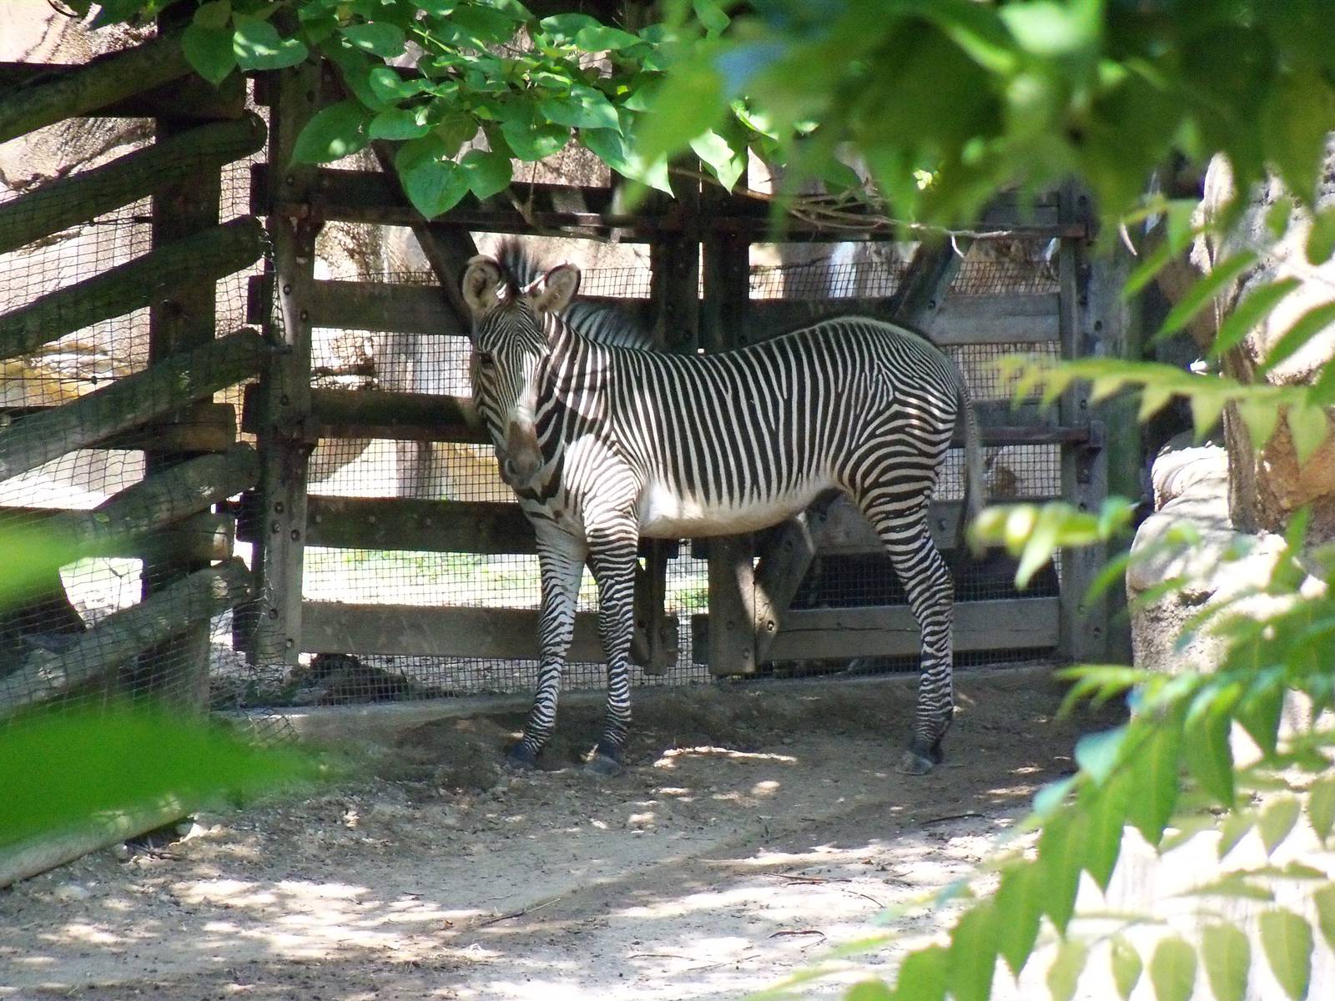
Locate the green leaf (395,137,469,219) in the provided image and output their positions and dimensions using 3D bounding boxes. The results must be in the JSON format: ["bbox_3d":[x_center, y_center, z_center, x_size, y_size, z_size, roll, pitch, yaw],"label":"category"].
[{"bbox_3d":[-0.620,-0.843,29.000,0.195,0.214,0.070,0,4,-6],"label":"green leaf"}]

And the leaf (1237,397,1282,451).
[{"bbox_3d":[0.537,-0.070,10.000,0.041,0.051,0.025,0,7,0],"label":"leaf"}]

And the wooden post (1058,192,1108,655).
[{"bbox_3d":[1.213,-0.266,32.200,0.135,1.474,0.090,-4,8,-32],"label":"wooden post"}]

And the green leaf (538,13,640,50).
[{"bbox_3d":[-0.170,-1.020,24.000,0.220,0.070,0.100,0,7,0],"label":"green leaf"}]

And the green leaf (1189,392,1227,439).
[{"bbox_3d":[0.514,-0.081,10.500,0.035,0.048,0.018,0,4,-6],"label":"green leaf"}]

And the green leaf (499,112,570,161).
[{"bbox_3d":[-0.350,-0.963,29.050,0.181,0.143,0.090,0,4,-6],"label":"green leaf"}]

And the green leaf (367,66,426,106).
[{"bbox_3d":[-0.589,-0.903,24.000,0.127,0.074,0.080,0,7,0],"label":"green leaf"}]

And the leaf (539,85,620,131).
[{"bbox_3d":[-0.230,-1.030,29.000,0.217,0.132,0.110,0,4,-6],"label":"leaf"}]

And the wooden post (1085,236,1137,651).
[{"bbox_3d":[1.319,-0.184,32.700,0.140,1.361,0.140,-3,5,-37],"label":"wooden post"}]

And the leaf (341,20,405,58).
[{"bbox_3d":[-0.641,-1.002,24.000,0.145,0.071,0.090,0,7,0],"label":"leaf"}]

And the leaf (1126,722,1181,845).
[{"bbox_3d":[0.463,0.270,10.500,0.053,0.118,0.030,0,4,-6],"label":"leaf"}]

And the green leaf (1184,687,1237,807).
[{"bbox_3d":[0.517,0.235,10.500,0.050,0.113,0.035,0,7,0],"label":"green leaf"}]

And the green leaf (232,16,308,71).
[{"bbox_3d":[-0.865,-0.994,24.000,0.166,0.111,0.080,0,7,0],"label":"green leaf"}]

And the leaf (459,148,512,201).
[{"bbox_3d":[-0.483,-0.860,29.100,0.149,0.138,0.060,0,4,-6],"label":"leaf"}]

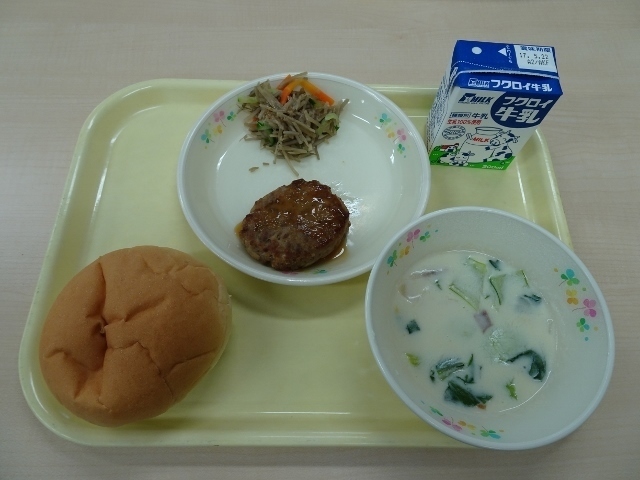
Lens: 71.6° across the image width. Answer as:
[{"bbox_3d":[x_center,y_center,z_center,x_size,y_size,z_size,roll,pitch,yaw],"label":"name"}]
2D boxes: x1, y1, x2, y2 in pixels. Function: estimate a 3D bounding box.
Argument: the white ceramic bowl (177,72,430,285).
[{"bbox_3d":[-0.011,-0.043,0.316,0.171,0.038,0.171,1,64,-3],"label":"white ceramic bowl"}]

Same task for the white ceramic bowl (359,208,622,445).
[{"bbox_3d":[0.092,0.052,0.269,0.137,0.053,0.137,1,64,-3],"label":"white ceramic bowl"}]

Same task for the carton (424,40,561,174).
[{"bbox_3d":[0.121,-0.094,0.325,0.064,0.083,0.041,4,64,-2],"label":"carton"}]

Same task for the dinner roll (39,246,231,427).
[{"bbox_3d":[-0.107,0.050,0.258,0.108,0.051,0.101,1,64,-3],"label":"dinner roll"}]

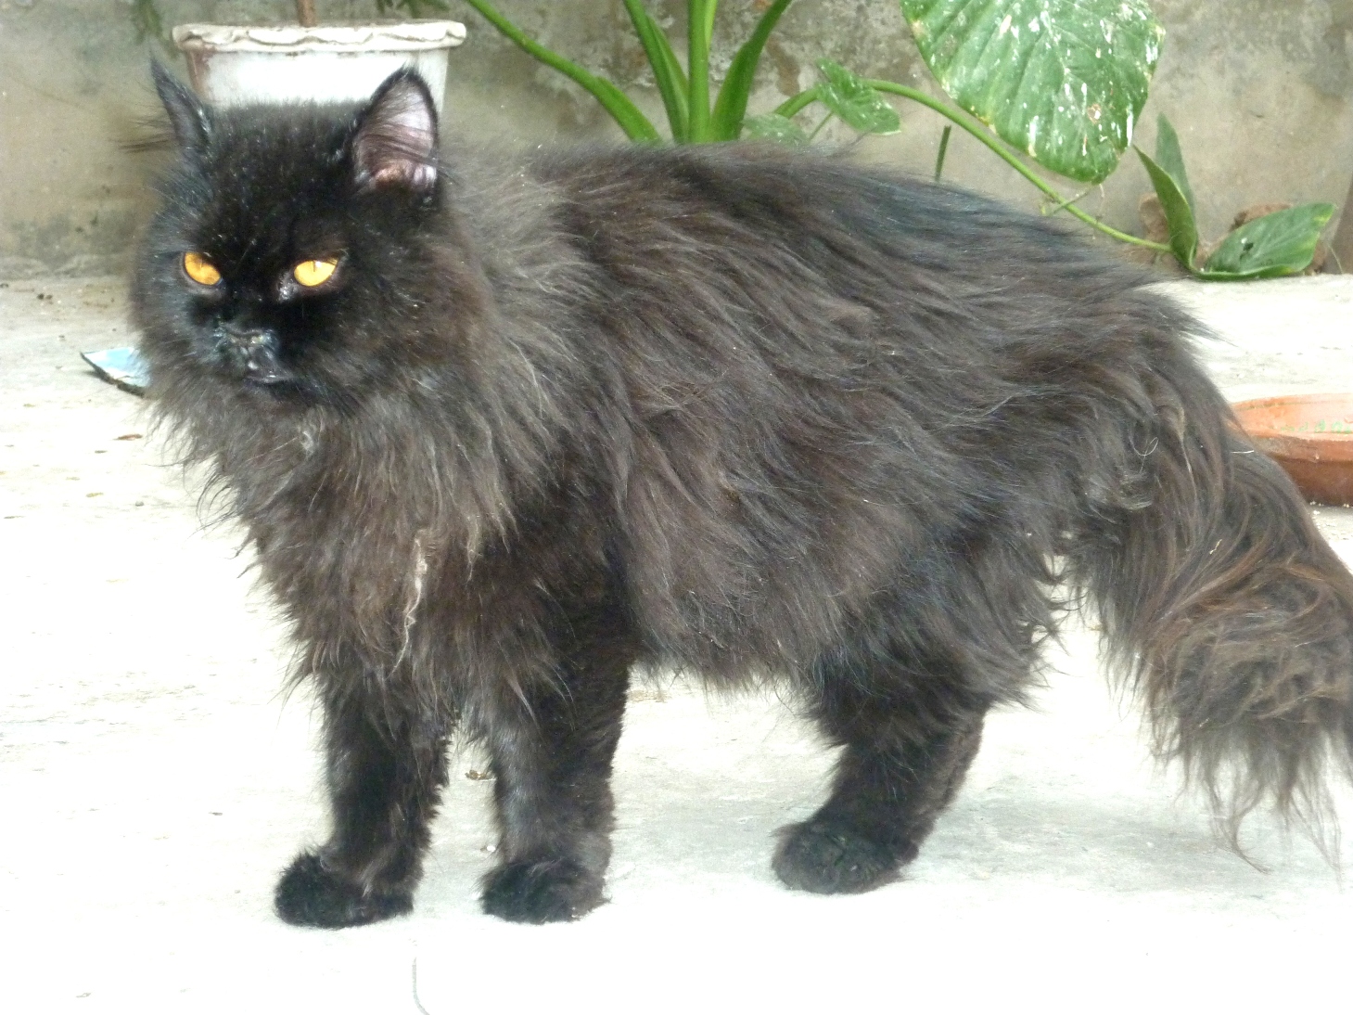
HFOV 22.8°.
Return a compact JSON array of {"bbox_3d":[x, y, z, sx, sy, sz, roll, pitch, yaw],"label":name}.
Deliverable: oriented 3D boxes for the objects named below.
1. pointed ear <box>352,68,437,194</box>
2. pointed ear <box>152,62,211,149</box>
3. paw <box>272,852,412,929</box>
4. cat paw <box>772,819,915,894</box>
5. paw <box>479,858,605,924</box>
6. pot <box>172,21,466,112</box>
[{"bbox_3d":[-0.104,-0.140,1.250,0.031,0.046,0.020,5,12,-8],"label":"pointed ear"},{"bbox_3d":[-0.188,-0.152,1.275,0.018,0.036,0.030,-27,12,-27],"label":"pointed ear"},{"bbox_3d":[-0.131,0.145,1.324,0.053,0.027,0.042,-10,14,-43],"label":"paw"},{"bbox_3d":[0.068,0.136,1.369,0.043,0.028,0.055,10,14,44],"label":"cat paw"},{"bbox_3d":[-0.053,0.144,1.329,0.042,0.026,0.051,7,12,33],"label":"paw"},{"bbox_3d":[-0.345,-0.330,3.263,0.283,0.276,0.283,0,10,0],"label":"pot"}]

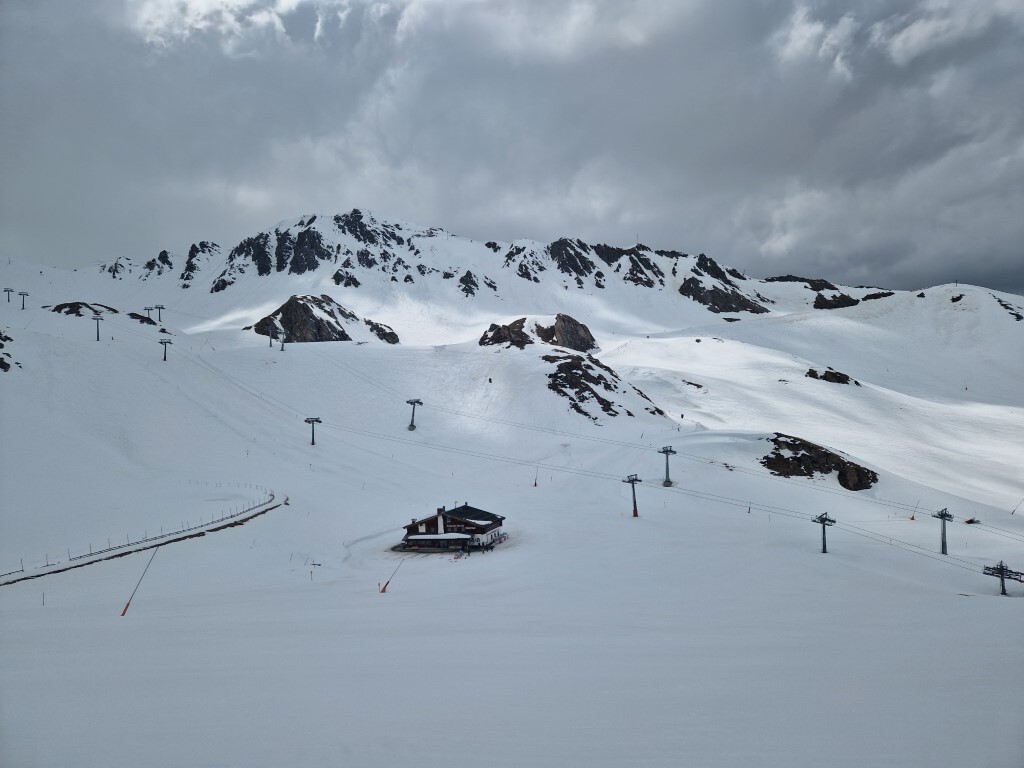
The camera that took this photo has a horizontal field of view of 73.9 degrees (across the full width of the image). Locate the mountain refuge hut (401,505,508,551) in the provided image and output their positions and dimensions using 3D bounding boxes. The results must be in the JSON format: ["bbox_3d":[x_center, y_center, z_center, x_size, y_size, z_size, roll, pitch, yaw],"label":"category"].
[{"bbox_3d":[-16.450,40.480,193.180,23.910,9.930,23.970,-1,-4,13],"label":"mountain refuge hut"}]

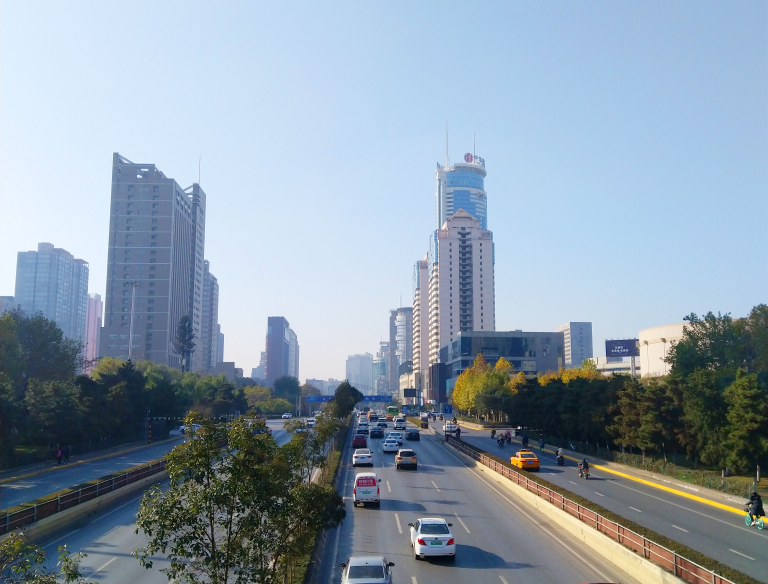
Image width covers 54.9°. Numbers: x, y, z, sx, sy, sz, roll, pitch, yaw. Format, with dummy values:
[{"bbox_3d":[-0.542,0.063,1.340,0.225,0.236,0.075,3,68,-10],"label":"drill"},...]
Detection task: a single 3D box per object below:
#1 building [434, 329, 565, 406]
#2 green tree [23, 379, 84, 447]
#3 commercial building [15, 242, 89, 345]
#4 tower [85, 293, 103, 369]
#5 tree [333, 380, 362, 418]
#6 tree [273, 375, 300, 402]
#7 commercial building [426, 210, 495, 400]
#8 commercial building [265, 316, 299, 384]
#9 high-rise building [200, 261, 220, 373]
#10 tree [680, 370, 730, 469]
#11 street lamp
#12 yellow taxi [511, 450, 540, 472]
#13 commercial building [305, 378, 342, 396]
[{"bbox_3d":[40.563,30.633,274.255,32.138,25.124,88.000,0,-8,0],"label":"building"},{"bbox_3d":[-36.367,13.521,80.925,6.413,8.056,6.413,0,-8,-2],"label":"green tree"},{"bbox_3d":[-222.821,21.051,497.170,23.903,102.692,56.000,0,-8,-2],"label":"commercial building"},{"bbox_3d":[-241.461,44.393,608.209,15.000,85.588,18.000,0,-8,-2],"label":"tower"},{"bbox_3d":[-7.193,22.031,144.584,5.500,9.200,5.500,0,-7,-2],"label":"tree"},{"bbox_3d":[-27.747,29.101,209.997,7.968,11.279,7.968,0,-8,-2],"label":"tree"},{"bbox_3d":[38.633,8.649,361.845,29.000,92.000,31.000,0,-7,1],"label":"commercial building"},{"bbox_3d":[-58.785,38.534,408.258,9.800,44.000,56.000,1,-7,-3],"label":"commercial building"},{"bbox_3d":[-107.181,23.414,426.987,19.000,78.500,16.000,0,-7,1],"label":"high-rise building"},{"bbox_3d":[28.322,11.078,65.109,4.211,8.643,4.211,0,-8,-2],"label":"tree"},{"bbox_3d":[-46.032,11.319,134.680,2.900,26.745,2.900,0,-8,-2],"label":"street lamp"},{"bbox_3d":[13.486,16.113,70.488,1.790,1.530,4.620,0,-7,-2],"label":"yellow taxi"},{"bbox_3d":[-49.063,79.888,610.858,30.000,13.500,20.000,0,-7,-1],"label":"commercial building"}]

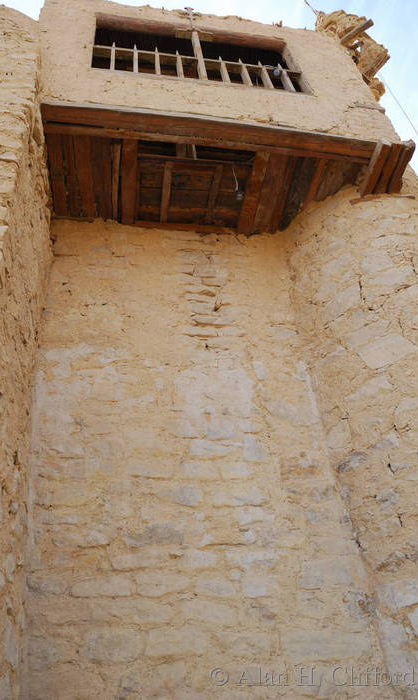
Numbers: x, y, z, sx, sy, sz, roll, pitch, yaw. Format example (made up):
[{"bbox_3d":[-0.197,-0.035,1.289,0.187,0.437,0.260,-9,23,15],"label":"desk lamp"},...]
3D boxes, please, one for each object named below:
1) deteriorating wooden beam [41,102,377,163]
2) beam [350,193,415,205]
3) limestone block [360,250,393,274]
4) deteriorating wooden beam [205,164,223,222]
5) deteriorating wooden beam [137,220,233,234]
[{"bbox_3d":[0.073,-2.165,5.247,3.341,0.120,0.200,2,-45,-11],"label":"deteriorating wooden beam"},{"bbox_3d":[1.923,-1.673,5.837,0.729,0.060,0.100,-7,-44,-1],"label":"beam"},{"bbox_3d":[1.548,-0.750,4.789,0.250,0.170,0.150,-23,-45,15],"label":"limestone block"},{"bbox_3d":[0.068,-1.694,5.745,0.075,0.050,0.724,3,-45,-12],"label":"deteriorating wooden beam"},{"bbox_3d":[-0.269,-1.391,5.955,1.122,0.080,0.090,3,-45,-12],"label":"deteriorating wooden beam"}]

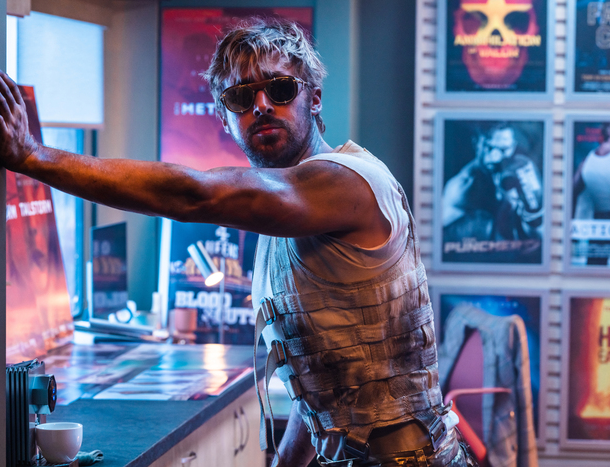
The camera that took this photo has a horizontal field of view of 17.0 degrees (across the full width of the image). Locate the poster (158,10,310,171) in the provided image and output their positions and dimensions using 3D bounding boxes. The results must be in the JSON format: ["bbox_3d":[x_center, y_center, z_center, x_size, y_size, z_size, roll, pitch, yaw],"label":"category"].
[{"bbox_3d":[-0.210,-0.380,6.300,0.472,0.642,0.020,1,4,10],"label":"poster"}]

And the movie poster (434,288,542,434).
[{"bbox_3d":[0.663,0.472,7.300,0.372,0.522,0.020,1,4,10],"label":"movie poster"}]

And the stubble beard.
[{"bbox_3d":[-0.051,-0.162,3.380,0.132,0.105,0.100,-10,-12,10],"label":"stubble beard"}]

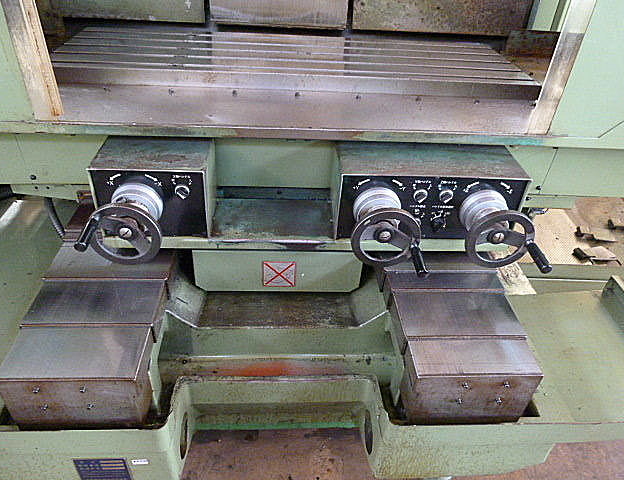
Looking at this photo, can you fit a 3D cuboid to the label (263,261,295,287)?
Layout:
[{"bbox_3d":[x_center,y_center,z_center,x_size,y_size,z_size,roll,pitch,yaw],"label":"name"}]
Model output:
[{"bbox_3d":[-0.093,0.096,1.351,0.093,0.094,0.005,1,37,-4],"label":"label"}]

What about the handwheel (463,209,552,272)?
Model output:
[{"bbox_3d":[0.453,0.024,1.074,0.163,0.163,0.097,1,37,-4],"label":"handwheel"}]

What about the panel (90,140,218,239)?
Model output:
[{"bbox_3d":[-0.395,-0.139,1.204,0.264,0.194,0.184,1,37,-4],"label":"panel"}]

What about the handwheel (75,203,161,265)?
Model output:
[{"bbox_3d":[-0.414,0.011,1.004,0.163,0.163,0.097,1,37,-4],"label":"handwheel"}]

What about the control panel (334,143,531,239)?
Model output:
[{"bbox_3d":[0.301,-0.132,1.259,0.476,0.194,0.184,1,37,-4],"label":"control panel"}]

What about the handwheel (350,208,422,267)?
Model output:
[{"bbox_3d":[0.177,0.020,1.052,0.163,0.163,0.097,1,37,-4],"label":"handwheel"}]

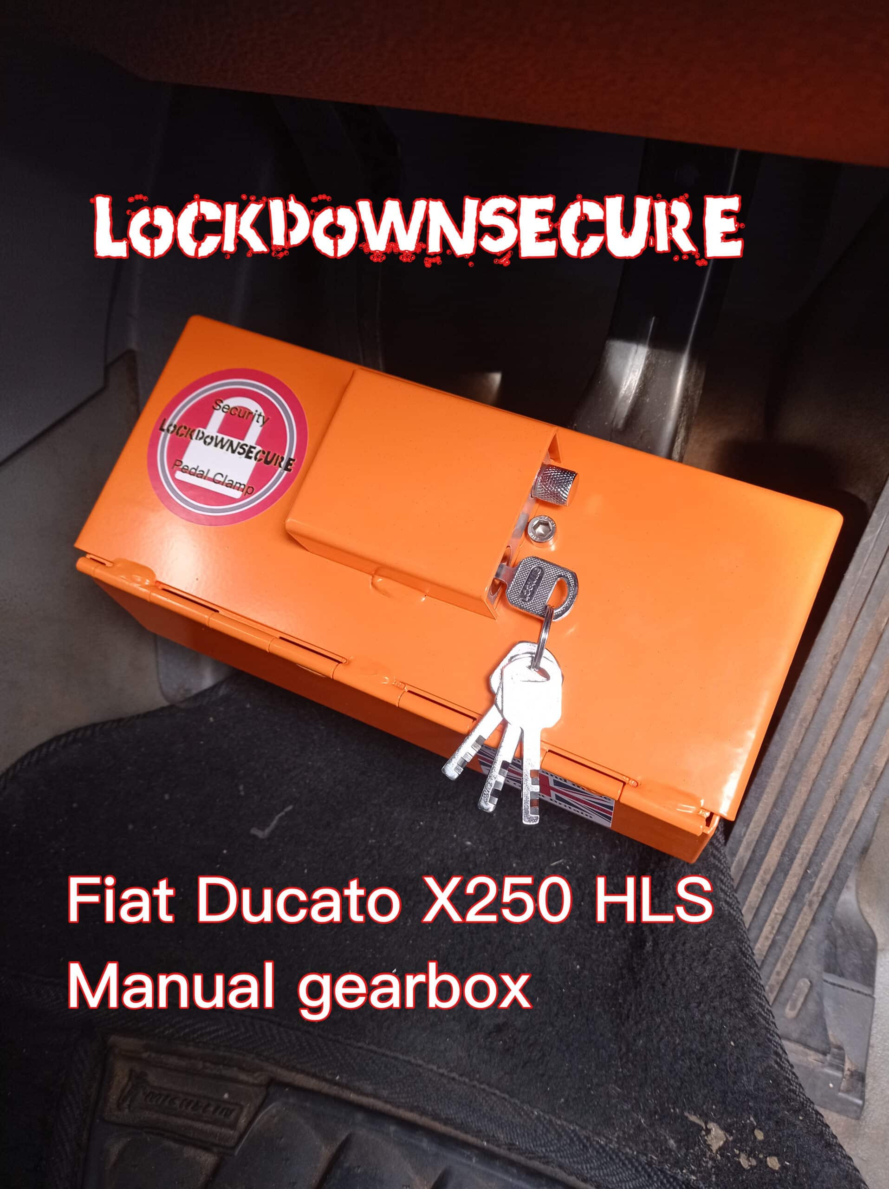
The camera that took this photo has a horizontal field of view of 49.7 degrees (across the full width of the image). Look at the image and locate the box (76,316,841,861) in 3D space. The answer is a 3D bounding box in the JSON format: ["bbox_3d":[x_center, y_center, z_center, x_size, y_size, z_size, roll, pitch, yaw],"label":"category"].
[{"bbox_3d":[-0.007,-0.014,0.465,0.337,0.112,0.157,21,80,17],"label":"box"}]

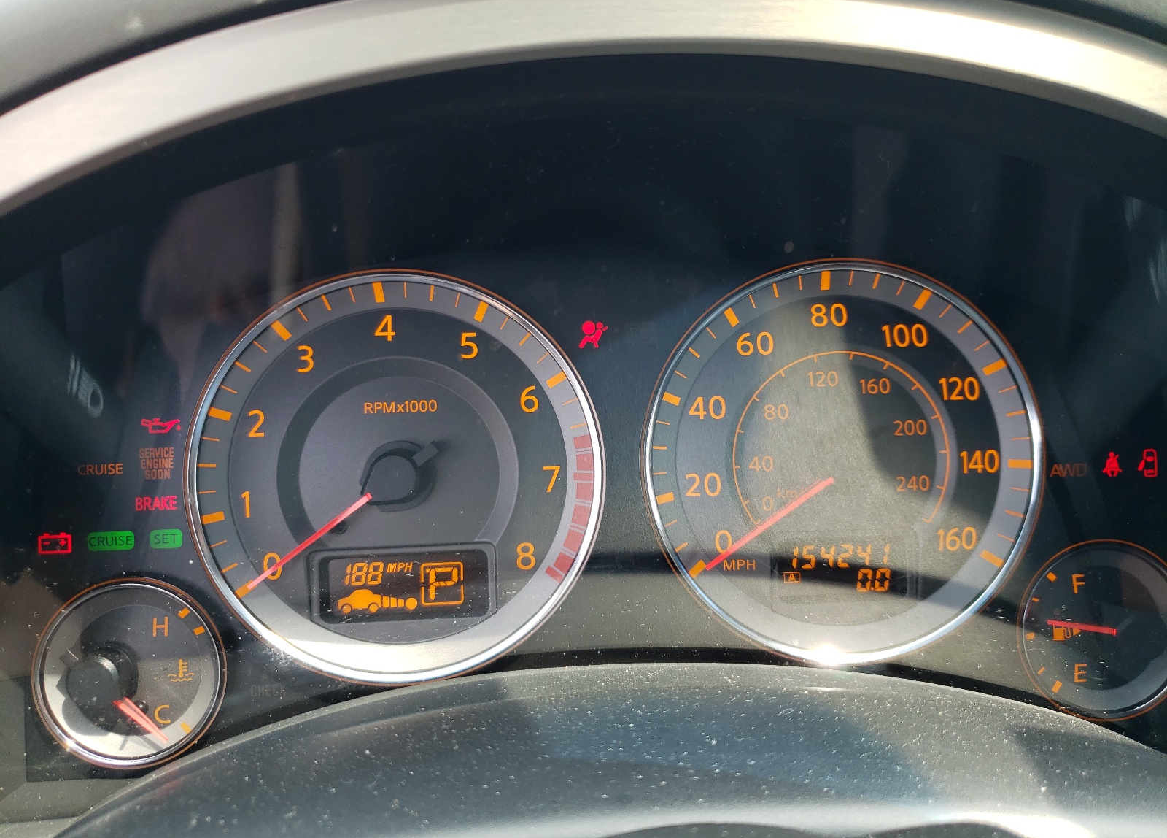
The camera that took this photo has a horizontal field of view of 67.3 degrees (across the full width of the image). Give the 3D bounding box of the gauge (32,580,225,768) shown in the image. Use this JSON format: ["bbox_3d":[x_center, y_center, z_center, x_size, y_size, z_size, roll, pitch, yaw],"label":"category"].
[{"bbox_3d":[-0.113,0.063,0.217,0.048,0.047,0.015,-2,1,-2],"label":"gauge"}]

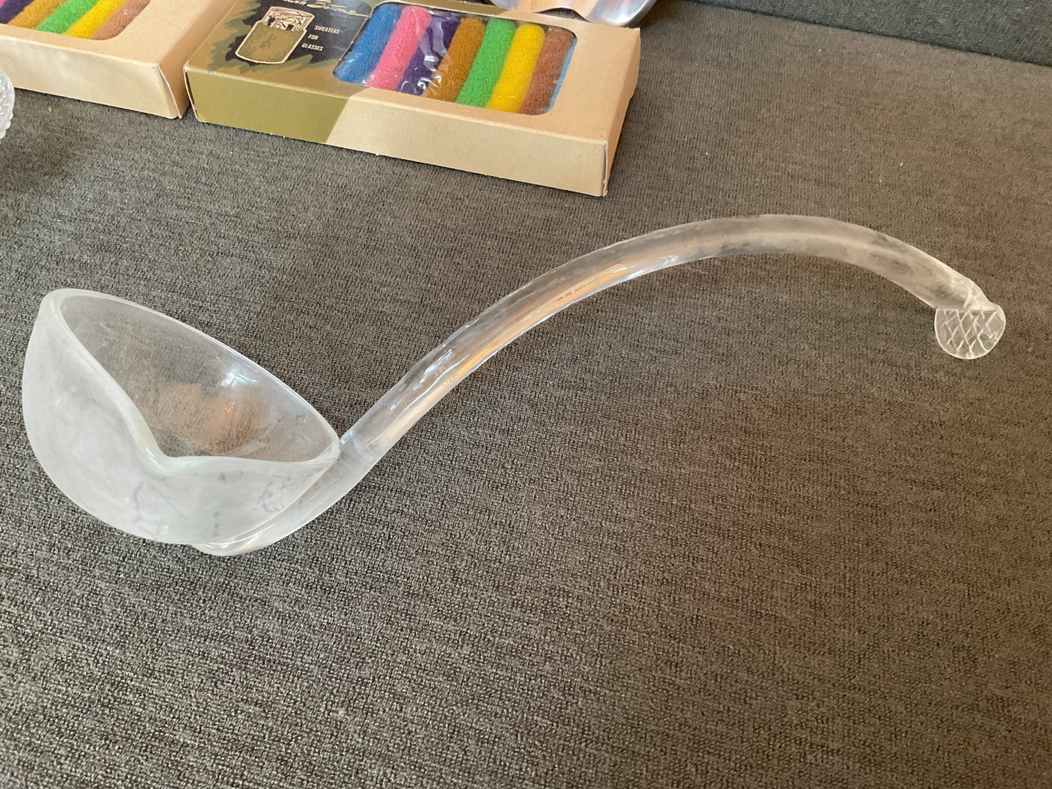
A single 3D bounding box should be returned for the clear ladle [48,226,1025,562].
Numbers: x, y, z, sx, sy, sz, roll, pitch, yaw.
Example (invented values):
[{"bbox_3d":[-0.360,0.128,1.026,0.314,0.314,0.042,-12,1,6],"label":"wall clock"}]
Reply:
[{"bbox_3d":[0.016,-0.008,0.315,0.348,0.098,0.102,-9,20,-14],"label":"clear ladle"}]

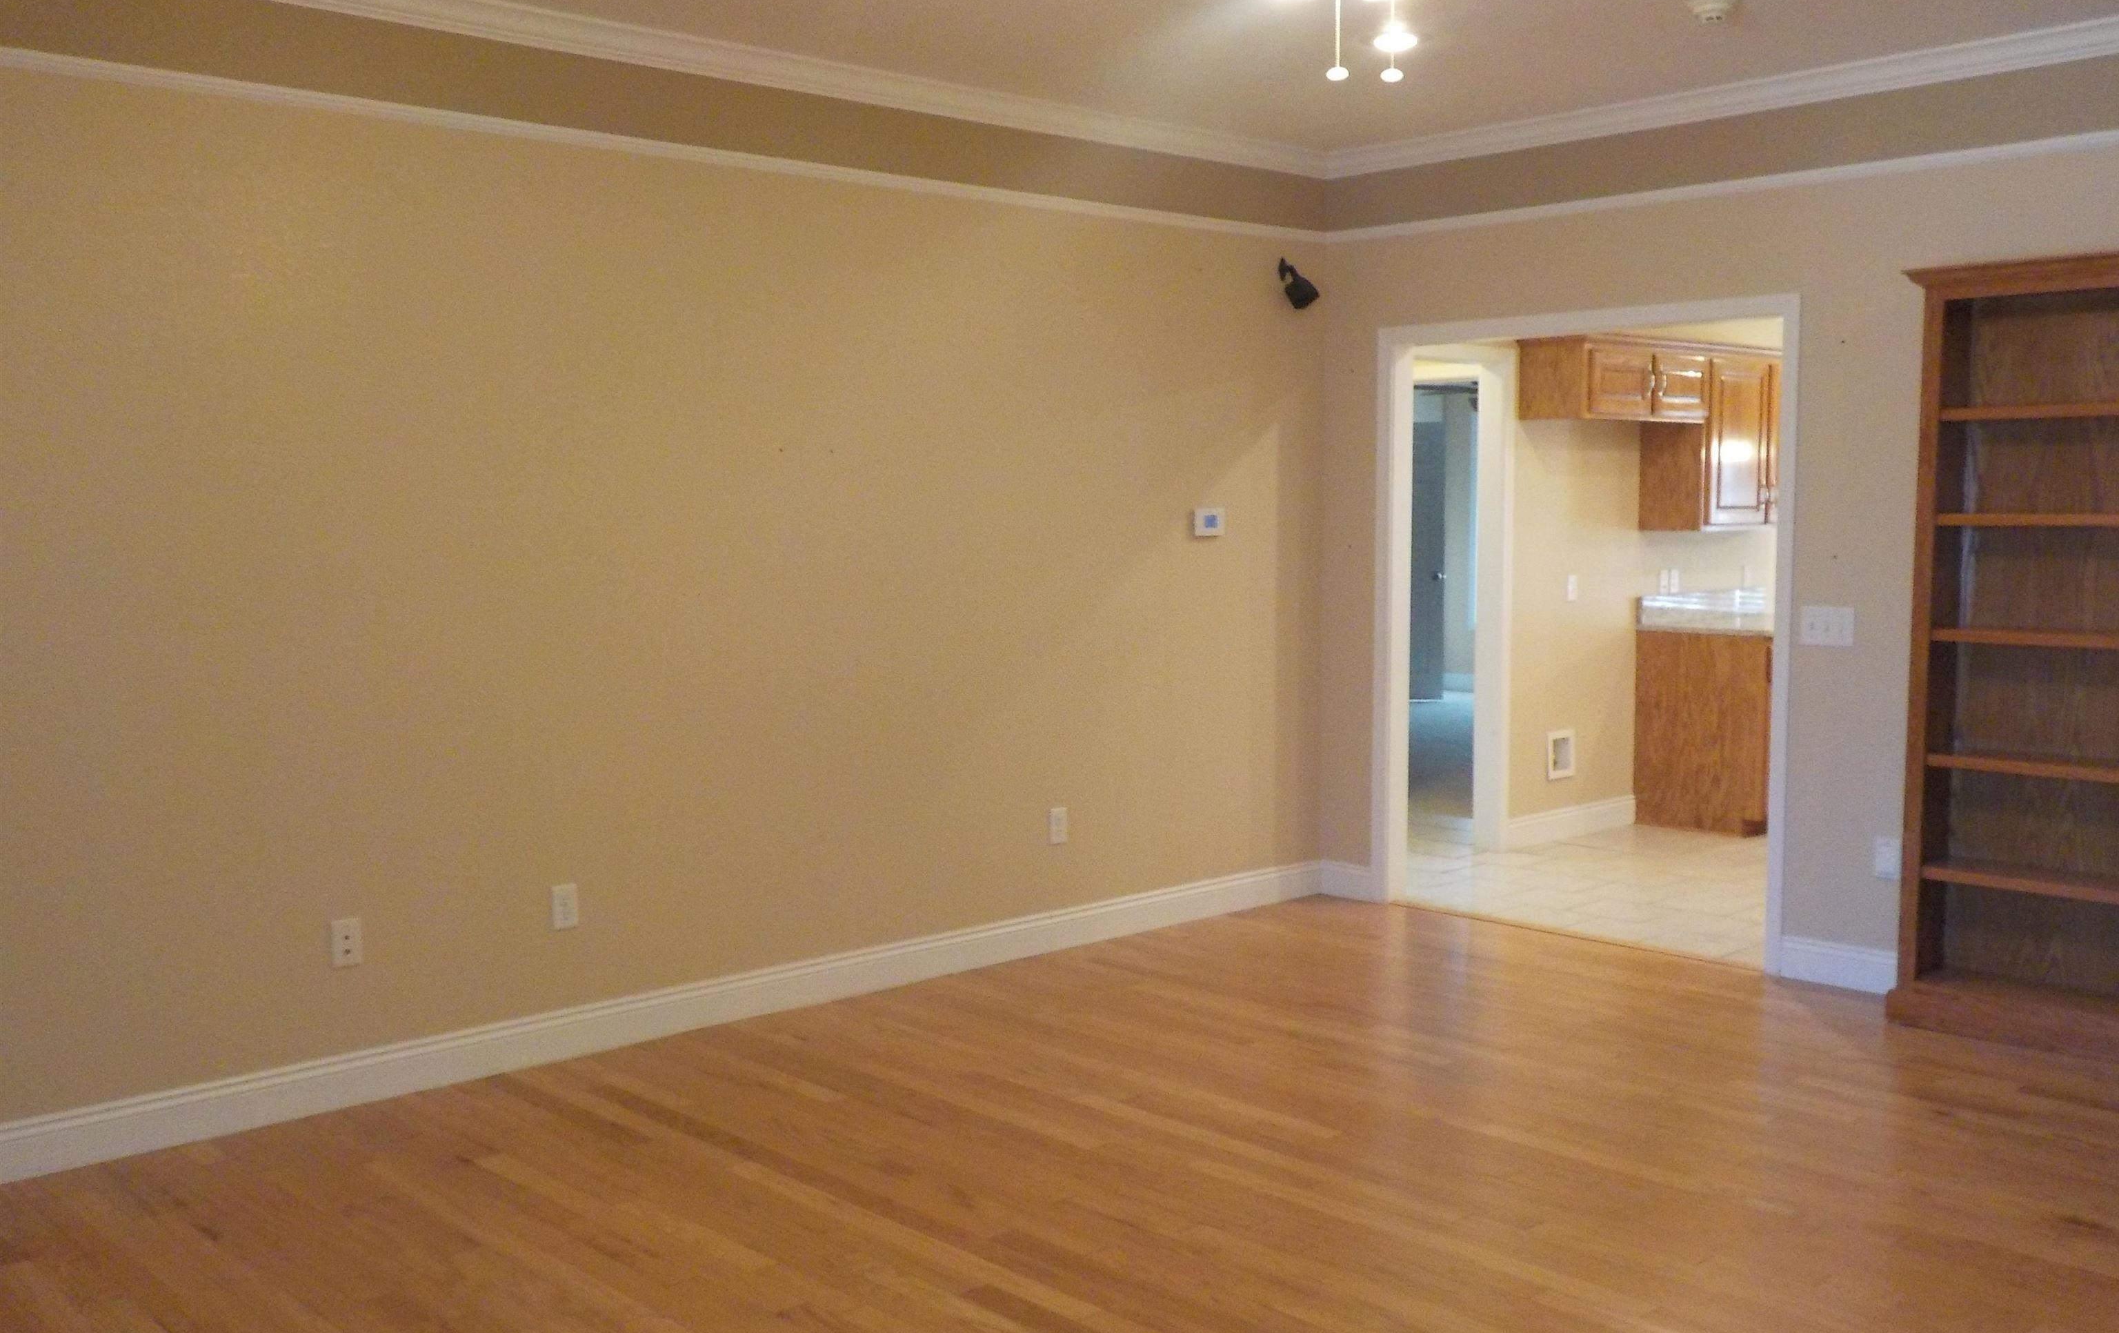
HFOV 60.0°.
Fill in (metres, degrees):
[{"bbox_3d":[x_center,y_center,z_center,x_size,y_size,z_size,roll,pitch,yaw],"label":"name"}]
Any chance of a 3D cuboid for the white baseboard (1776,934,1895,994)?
[{"bbox_3d":[2.374,0.913,5.577,0.375,0.129,0.018,5,7,44],"label":"white baseboard"}]

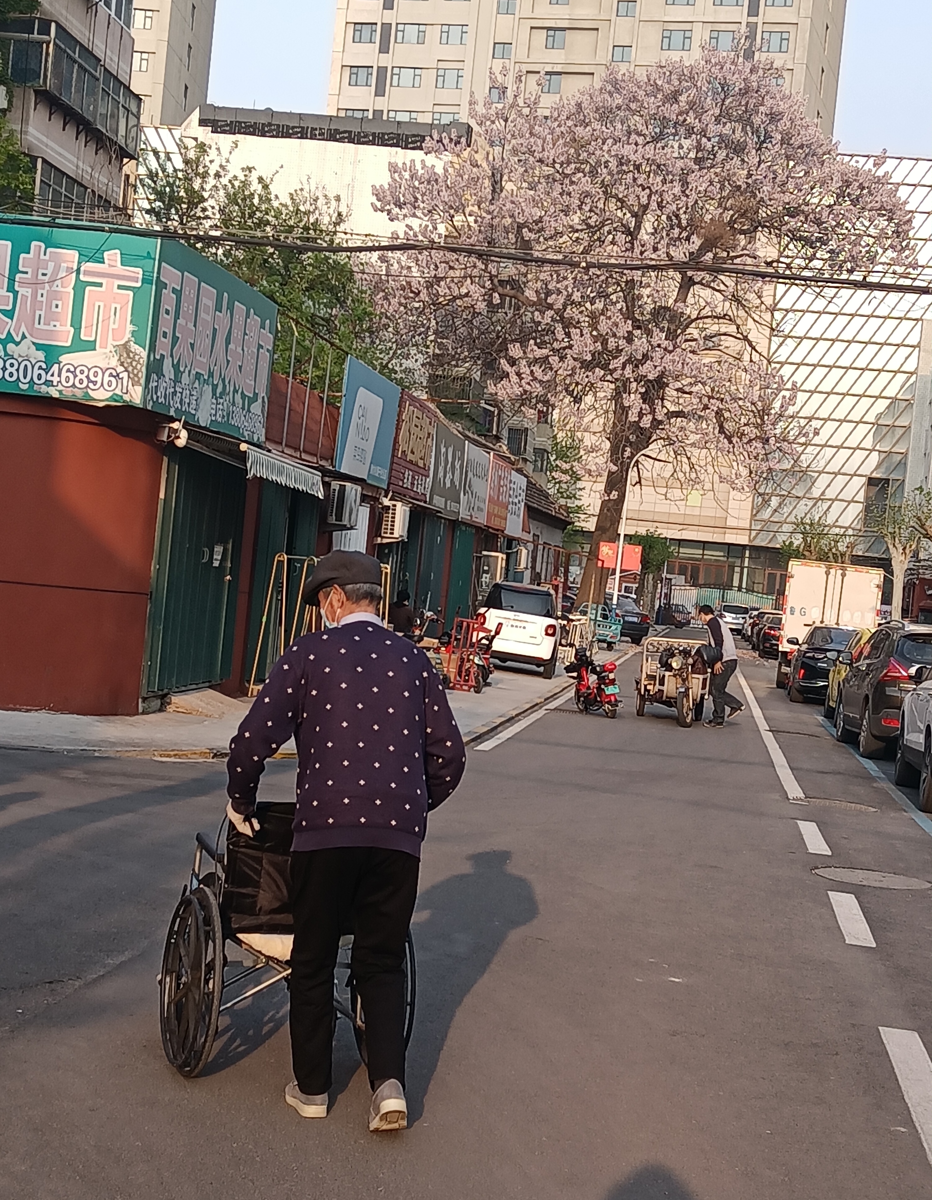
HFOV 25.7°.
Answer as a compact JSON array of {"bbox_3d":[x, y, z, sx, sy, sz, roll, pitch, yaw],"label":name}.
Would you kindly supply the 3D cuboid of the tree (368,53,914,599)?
[{"bbox_3d":[4.511,-7.306,58.385,15.600,17.100,14.000,6,1,7],"label":"tree"}]

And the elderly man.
[{"bbox_3d":[-0.346,0.697,5.982,0.630,1.660,0.500,5,1,-15],"label":"elderly man"}]

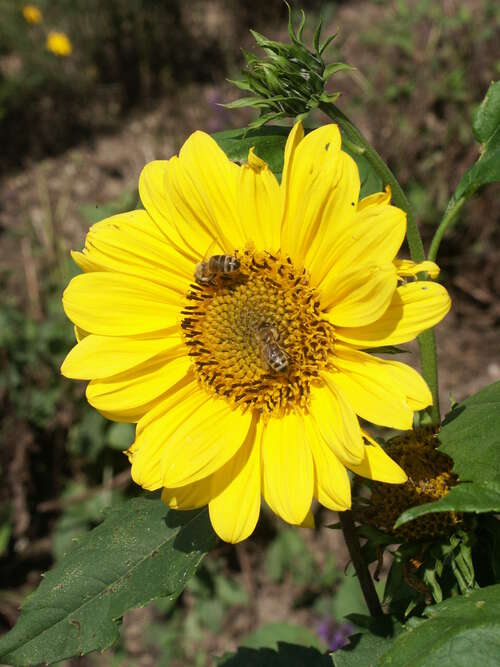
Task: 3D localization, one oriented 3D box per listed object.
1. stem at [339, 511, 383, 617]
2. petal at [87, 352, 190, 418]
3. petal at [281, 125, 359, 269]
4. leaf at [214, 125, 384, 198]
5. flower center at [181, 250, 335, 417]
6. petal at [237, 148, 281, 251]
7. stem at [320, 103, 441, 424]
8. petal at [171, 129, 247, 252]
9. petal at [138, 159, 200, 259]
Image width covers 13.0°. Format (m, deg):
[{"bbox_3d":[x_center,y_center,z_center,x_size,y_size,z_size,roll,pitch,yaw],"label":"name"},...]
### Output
[{"bbox_3d":[0.028,0.059,0.565,0.003,0.030,0.004,-19,15,0],"label":"stem"},{"bbox_3d":[-0.028,0.013,0.543,0.027,0.013,0.010,-22,-15,10],"label":"petal"},{"bbox_3d":[0.017,-0.034,0.539,0.016,0.035,0.010,10,-7,16],"label":"petal"},{"bbox_3d":[0.013,-0.044,0.568,0.046,0.024,0.022,7,24,16],"label":"leaf"},{"bbox_3d":[0.002,0.000,0.537,0.039,0.041,0.014,-2,-10,14],"label":"flower center"},{"bbox_3d":[0.002,-0.033,0.543,0.011,0.025,0.009,-4,-11,14],"label":"petal"},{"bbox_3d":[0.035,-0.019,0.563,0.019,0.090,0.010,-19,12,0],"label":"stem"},{"bbox_3d":[-0.011,-0.036,0.547,0.015,0.031,0.009,-20,-14,11],"label":"petal"},{"bbox_3d":[-0.020,-0.031,0.548,0.011,0.029,0.009,-30,-16,8],"label":"petal"}]

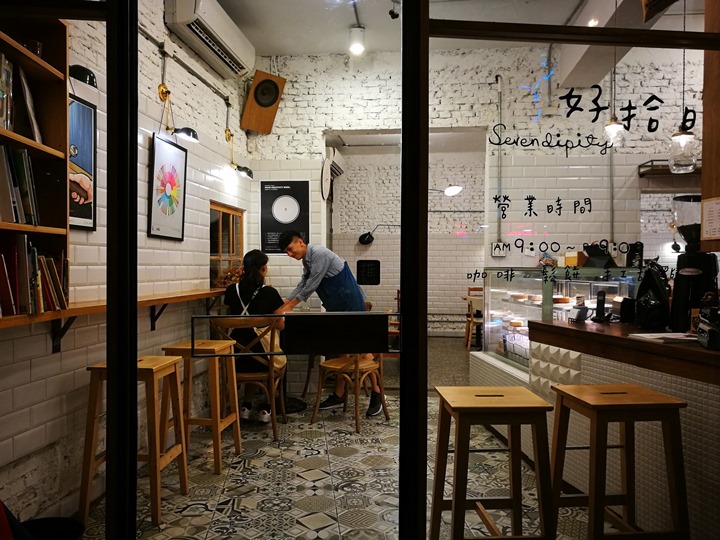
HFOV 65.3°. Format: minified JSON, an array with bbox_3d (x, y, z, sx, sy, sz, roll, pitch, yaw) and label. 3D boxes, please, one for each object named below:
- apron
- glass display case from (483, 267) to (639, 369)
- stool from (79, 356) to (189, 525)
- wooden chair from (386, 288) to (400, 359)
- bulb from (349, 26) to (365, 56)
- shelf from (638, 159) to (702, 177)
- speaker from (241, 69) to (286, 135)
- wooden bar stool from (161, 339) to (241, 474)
[{"bbox_3d":[-0.150,0.215,4.620,0.330,0.560,0.380,-13,0,-18],"label":"apron"},{"bbox_3d":[1.410,0.336,4.090,0.650,0.710,1.120,0,0,-6],"label":"glass display case"},{"bbox_3d":[-1.112,0.827,2.820,0.385,0.735,0.375,0,0,4],"label":"stool"},{"bbox_3d":[0.500,0.725,8.300,0.450,0.880,0.430,0,0,0],"label":"wooden chair"},{"bbox_3d":[-0.021,-1.892,4.650,0.120,0.200,0.120,0,0,0],"label":"bulb"},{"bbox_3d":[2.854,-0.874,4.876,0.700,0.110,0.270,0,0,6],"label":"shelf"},{"bbox_3d":[-0.918,-1.538,5.121,0.315,0.525,0.210,0,27,-37],"label":"speaker"},{"bbox_3d":[-0.972,0.823,3.445,0.385,0.735,0.375,0,0,5],"label":"wooden bar stool"}]

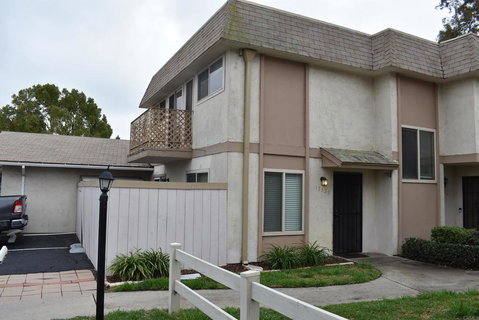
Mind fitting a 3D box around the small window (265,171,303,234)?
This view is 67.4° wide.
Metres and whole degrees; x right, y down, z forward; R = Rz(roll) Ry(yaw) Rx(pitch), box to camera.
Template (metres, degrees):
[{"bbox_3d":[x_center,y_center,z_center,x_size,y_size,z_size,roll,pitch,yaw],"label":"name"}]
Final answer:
[{"bbox_3d":[1.071,1.003,8.510,1.183,1.544,0.101,3,-5,-28],"label":"small window"}]

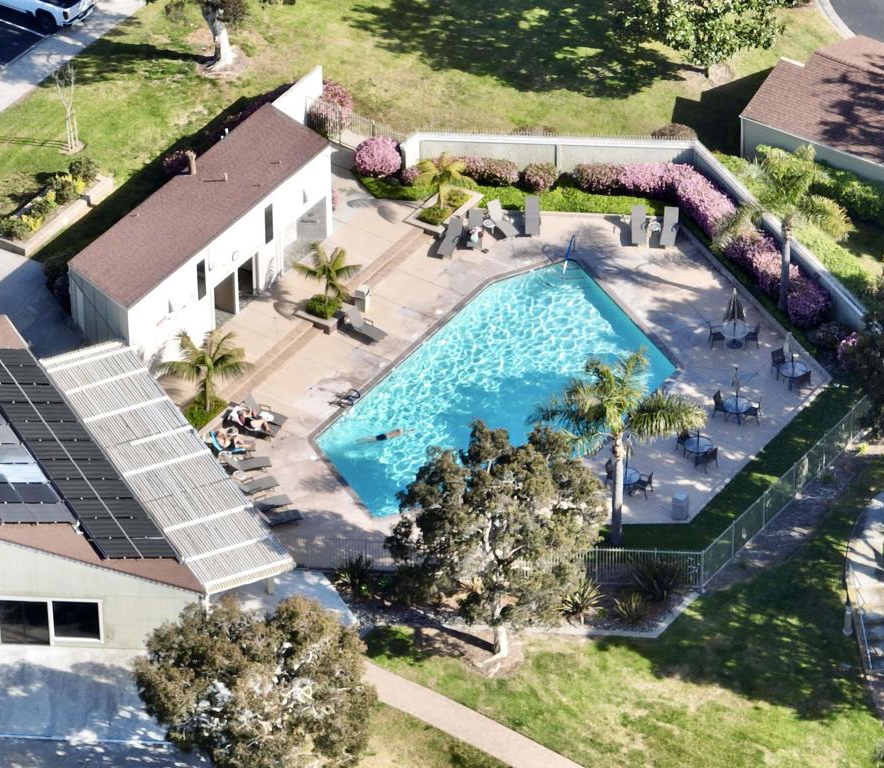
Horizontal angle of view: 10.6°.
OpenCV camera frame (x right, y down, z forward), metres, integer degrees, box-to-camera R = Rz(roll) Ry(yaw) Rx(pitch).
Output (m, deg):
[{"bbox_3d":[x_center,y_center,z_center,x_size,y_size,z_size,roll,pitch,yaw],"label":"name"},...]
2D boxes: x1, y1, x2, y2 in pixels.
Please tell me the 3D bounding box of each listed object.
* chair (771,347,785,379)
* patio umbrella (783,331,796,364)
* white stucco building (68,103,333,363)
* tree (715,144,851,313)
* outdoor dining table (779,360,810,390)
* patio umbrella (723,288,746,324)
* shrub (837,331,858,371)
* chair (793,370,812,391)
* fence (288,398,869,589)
[{"bbox_3d":[12.780,-0.788,179.304,0.580,0.880,0.610,-22,41,-27],"label":"chair"},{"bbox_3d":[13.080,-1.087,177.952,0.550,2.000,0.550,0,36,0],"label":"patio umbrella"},{"bbox_3d":[-9.351,-5.899,185.951,5.225,4.220,16.176,21,41,27],"label":"white stucco building"},{"bbox_3d":[13.101,-5.515,181.328,5.200,6.100,4.900,0,36,0],"label":"tree"},{"bbox_3d":[13.358,-0.246,180.635,1.090,0.730,1.090,-1,36,0],"label":"outdoor dining table"},{"bbox_3d":[11.239,-2.548,182.314,0.920,2.540,0.900,-1,36,0],"label":"patio umbrella"},{"bbox_3d":[15.484,-1.187,179.433,1.350,1.350,1.350,0,36,0],"label":"shrub"},{"bbox_3d":[13.672,-0.205,180.435,0.600,0.880,0.620,-29,44,-33],"label":"chair"},{"bbox_3d":[6.340,5.283,172.245,22.929,1.750,6.614,-13,37,-16],"label":"fence"}]

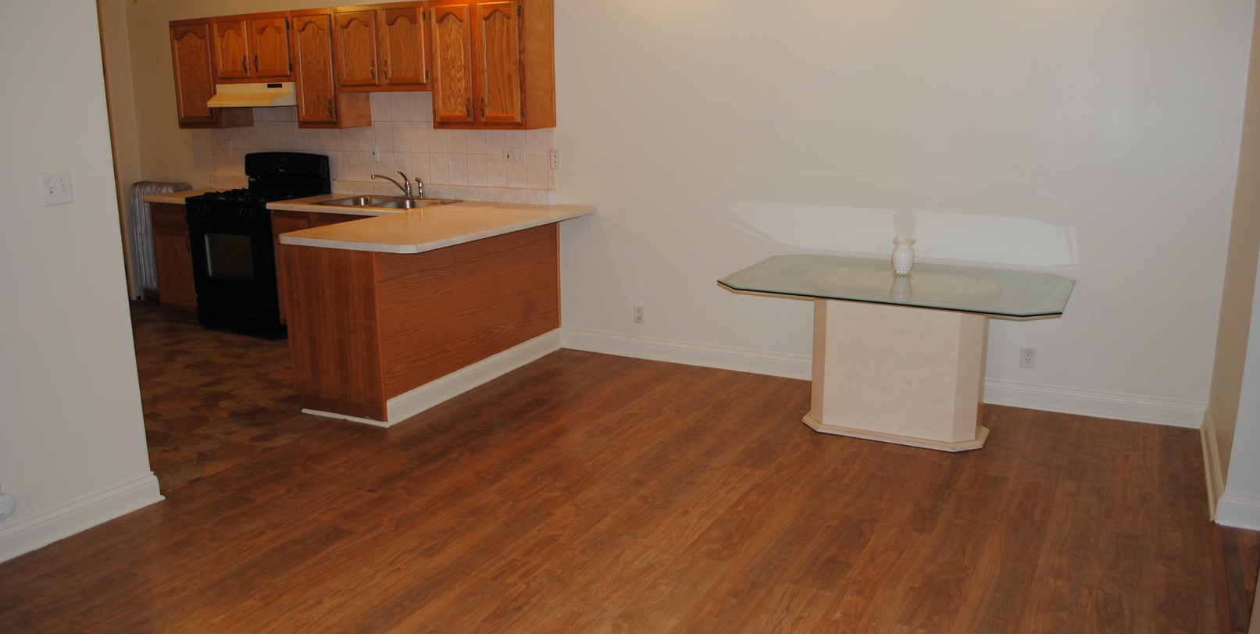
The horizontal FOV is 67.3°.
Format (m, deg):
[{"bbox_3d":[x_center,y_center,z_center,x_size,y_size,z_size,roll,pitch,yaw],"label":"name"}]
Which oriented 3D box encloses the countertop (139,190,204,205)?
[{"bbox_3d":[-3.167,-0.893,7.013,0.510,0.040,0.650,6,15,27],"label":"countertop"}]

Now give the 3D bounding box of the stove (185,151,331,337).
[{"bbox_3d":[-2.534,-0.527,6.574,0.783,1.192,0.667,6,15,26],"label":"stove"}]

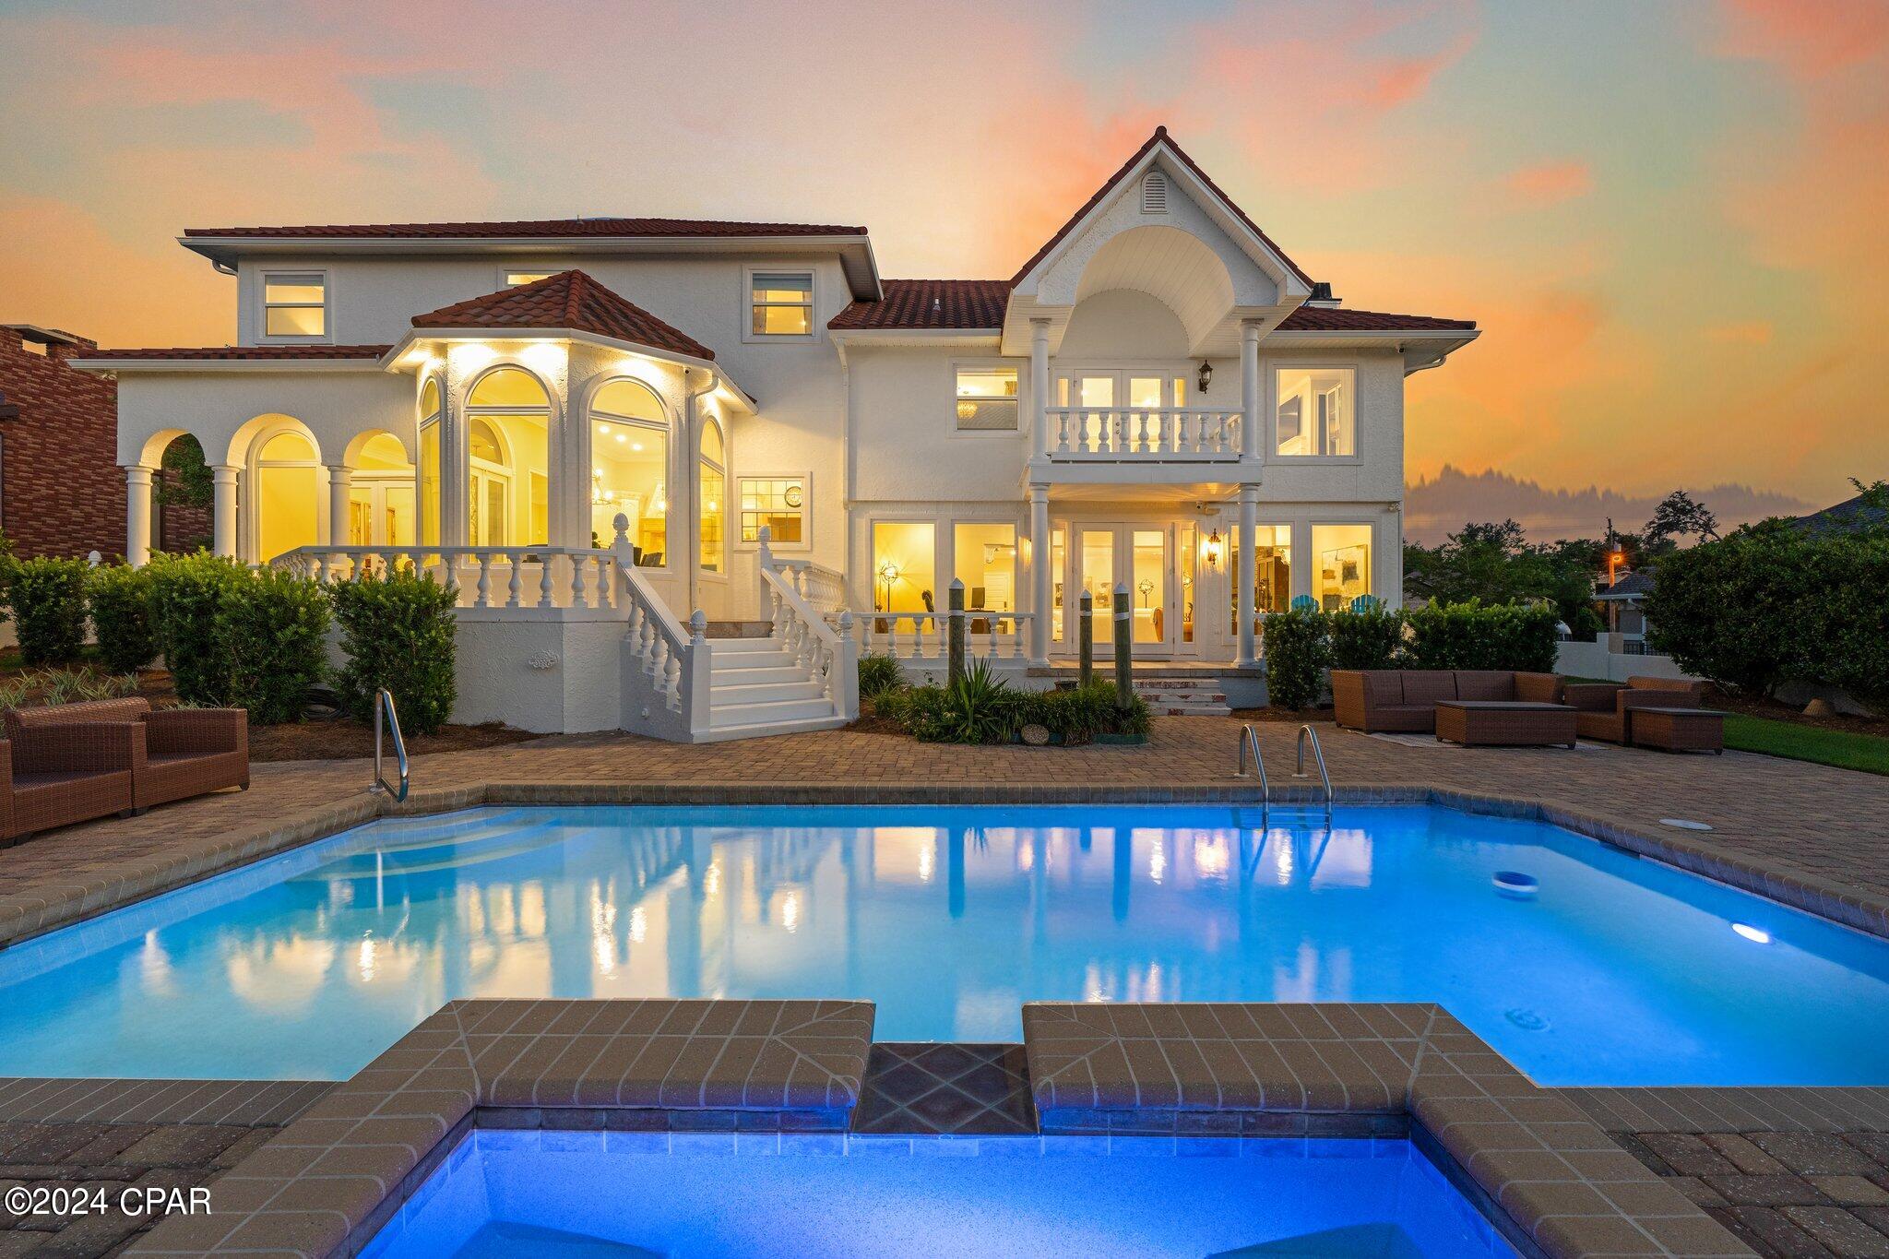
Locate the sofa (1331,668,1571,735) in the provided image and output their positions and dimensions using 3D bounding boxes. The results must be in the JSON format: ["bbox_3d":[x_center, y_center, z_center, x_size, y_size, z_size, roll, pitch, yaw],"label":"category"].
[{"bbox_3d":[6.240,0.907,10.528,2.270,0.740,0.870,0,1,4],"label":"sofa"}]

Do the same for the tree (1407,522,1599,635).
[{"bbox_3d":[24.000,-1.717,35.986,8.000,5.600,6.500,0,1,0],"label":"tree"}]

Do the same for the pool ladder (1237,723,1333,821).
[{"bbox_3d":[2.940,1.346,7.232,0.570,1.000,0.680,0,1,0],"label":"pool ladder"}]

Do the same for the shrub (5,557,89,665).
[{"bbox_3d":[-14.200,-0.287,13.298,1.280,1.680,1.250,0,1,0],"label":"shrub"}]

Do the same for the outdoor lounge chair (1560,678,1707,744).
[{"bbox_3d":[7.980,0.914,9.728,0.900,0.730,1.020,0,1,5],"label":"outdoor lounge chair"}]

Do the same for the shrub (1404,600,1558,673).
[{"bbox_3d":[8.300,0.416,13.004,2.200,1.680,1.100,0,1,0],"label":"shrub"}]

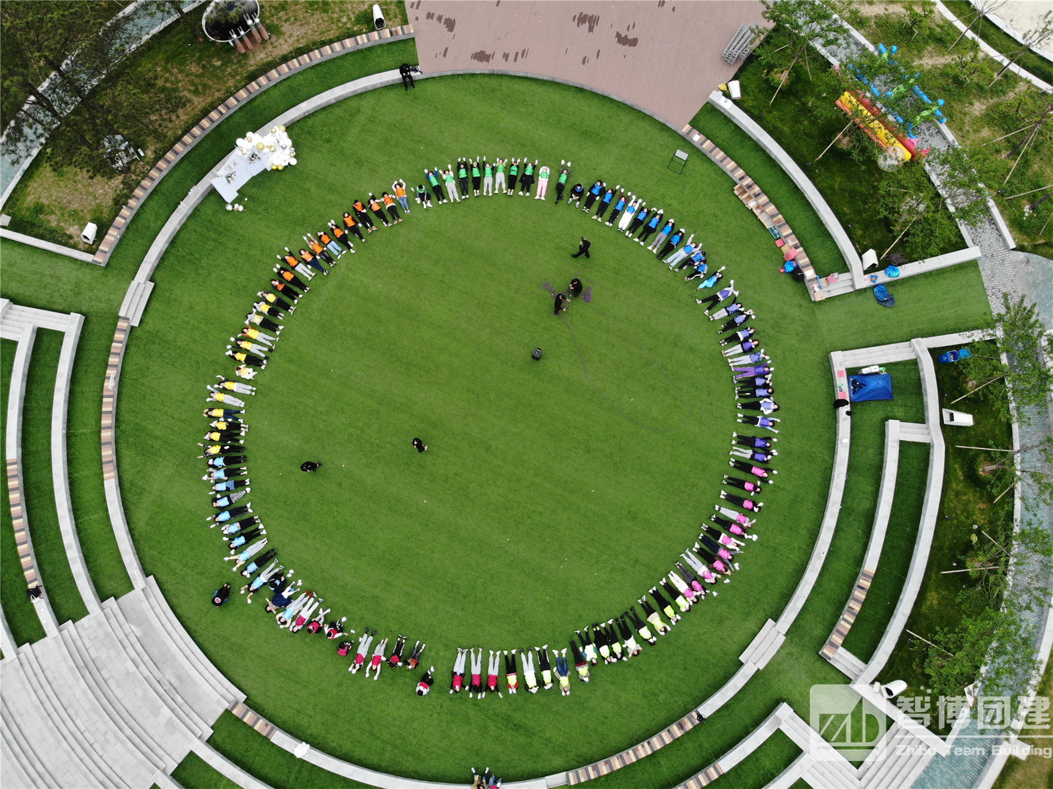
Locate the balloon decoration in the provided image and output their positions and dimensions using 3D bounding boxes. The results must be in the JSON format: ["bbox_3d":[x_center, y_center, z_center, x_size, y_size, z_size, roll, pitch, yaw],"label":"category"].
[{"bbox_3d":[-11.538,-10.827,32.851,2.000,2.300,0.850,-32,82,-7],"label":"balloon decoration"}]

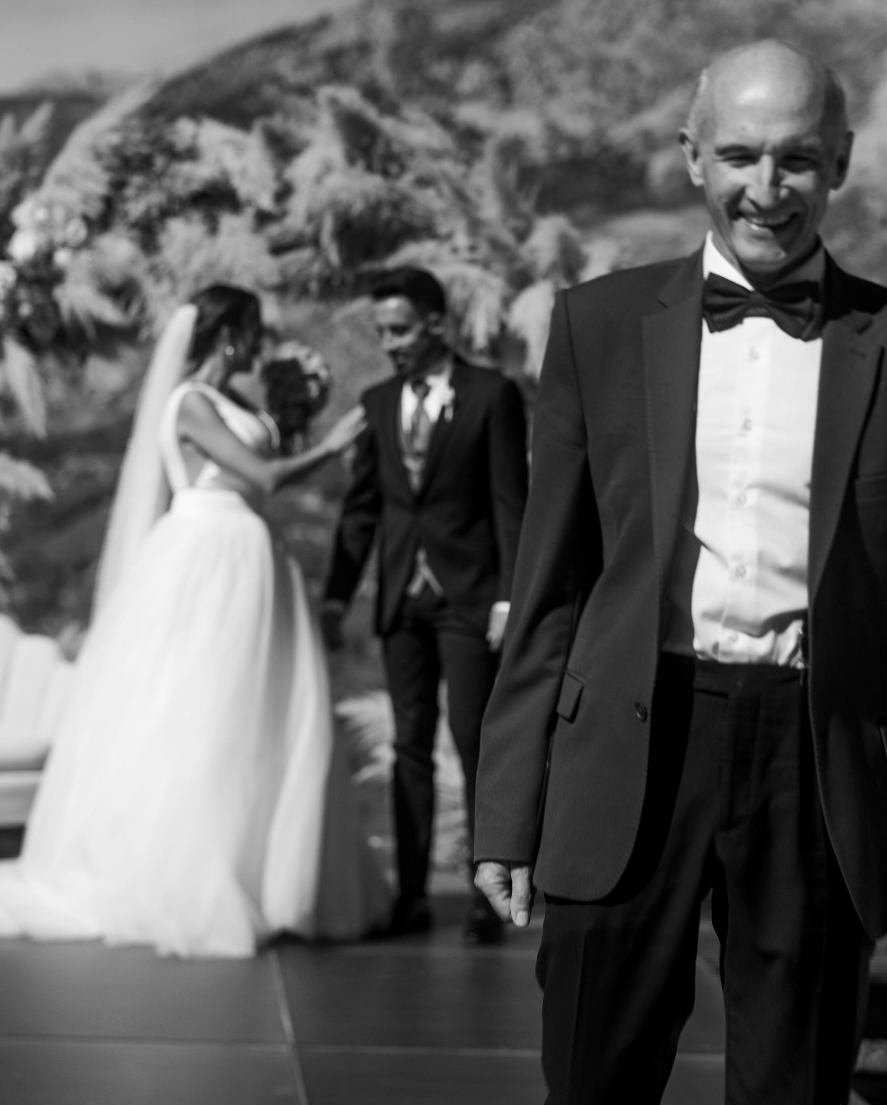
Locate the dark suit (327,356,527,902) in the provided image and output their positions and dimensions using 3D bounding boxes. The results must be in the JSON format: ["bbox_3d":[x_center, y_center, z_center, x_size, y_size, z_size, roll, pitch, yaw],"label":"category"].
[{"bbox_3d":[-0.041,0.201,8.150,0.530,1.430,0.330,1,2,26],"label":"dark suit"}]

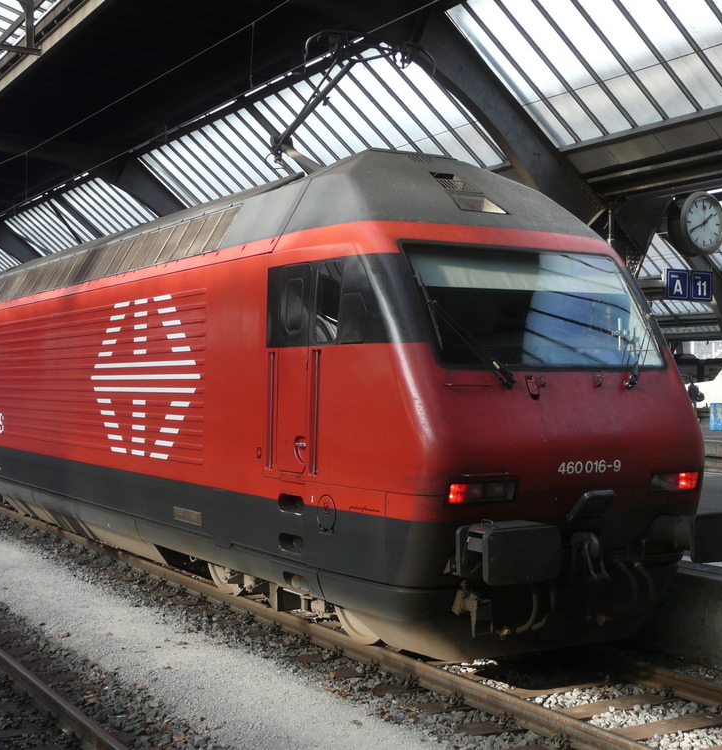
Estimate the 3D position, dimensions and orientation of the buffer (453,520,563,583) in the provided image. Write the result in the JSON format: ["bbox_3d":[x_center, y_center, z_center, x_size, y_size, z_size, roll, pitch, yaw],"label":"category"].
[{"bbox_3d":[0.992,1.192,7.999,0.600,0.360,0.410,1,-1,-30],"label":"buffer"}]

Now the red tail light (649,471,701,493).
[{"bbox_3d":[2.423,0.831,9.193,0.540,0.145,0.080,1,-1,-34],"label":"red tail light"}]

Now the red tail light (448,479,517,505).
[{"bbox_3d":[0.835,0.817,8.262,0.540,0.145,0.080,0,-1,-26],"label":"red tail light"}]

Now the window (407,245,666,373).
[{"bbox_3d":[1.379,-0.544,9.176,2.100,1.100,0.150,1,-33,-30],"label":"window"}]

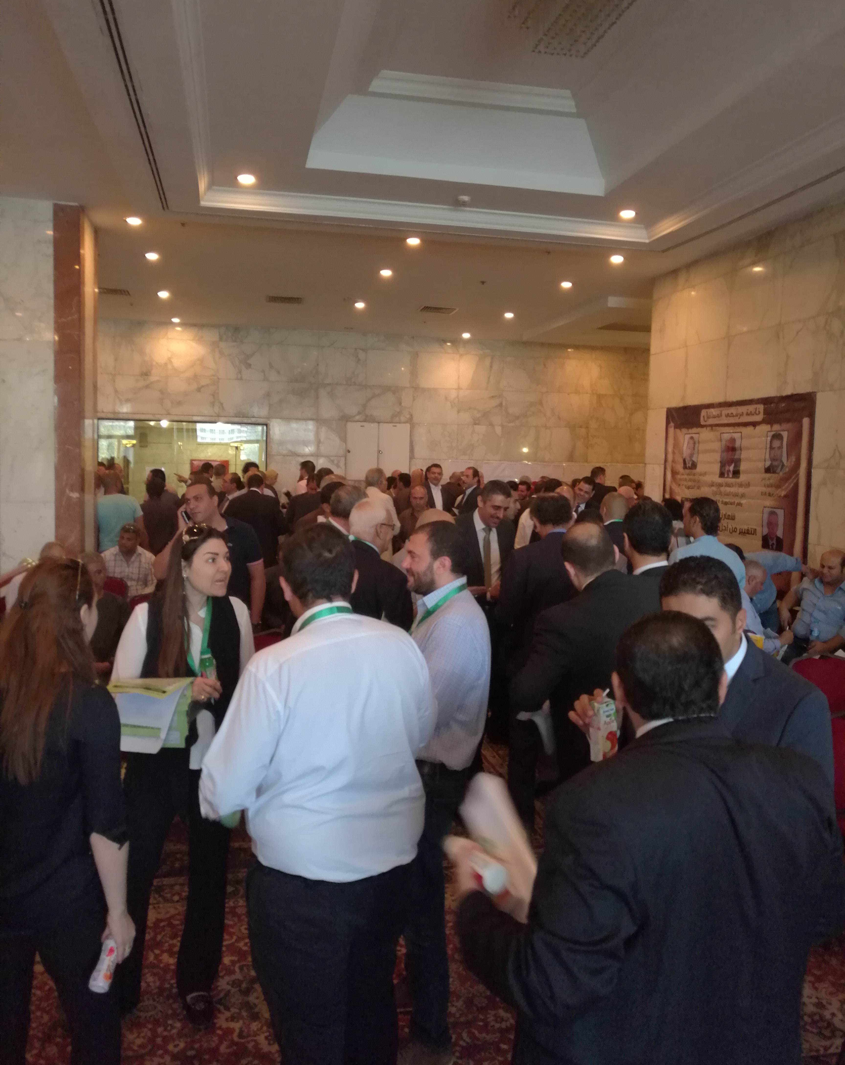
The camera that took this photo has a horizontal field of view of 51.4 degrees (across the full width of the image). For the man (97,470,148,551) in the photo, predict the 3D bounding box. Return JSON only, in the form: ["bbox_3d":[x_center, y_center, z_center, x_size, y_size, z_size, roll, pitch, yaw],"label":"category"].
[{"bbox_3d":[-2.703,0.309,7.700,0.560,1.710,0.340,0,5,-13],"label":"man"}]

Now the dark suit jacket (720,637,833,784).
[{"bbox_3d":[0.637,0.614,2.001,0.540,0.720,0.360,4,5,23],"label":"dark suit jacket"}]

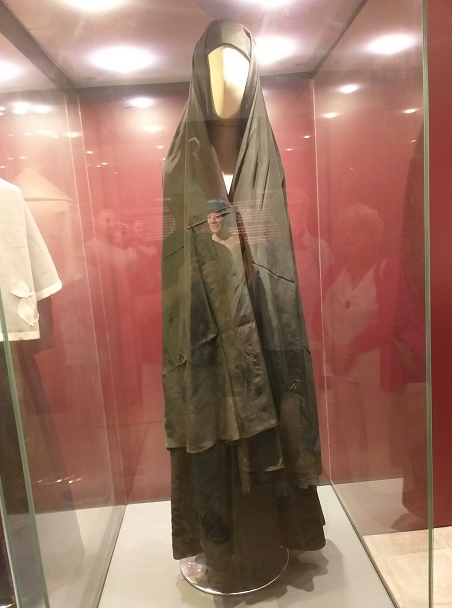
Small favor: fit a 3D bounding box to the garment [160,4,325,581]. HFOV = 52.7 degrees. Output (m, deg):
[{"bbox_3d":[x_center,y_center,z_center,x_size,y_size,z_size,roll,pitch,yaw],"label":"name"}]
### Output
[{"bbox_3d":[0.023,0.045,1.462,0.530,1.720,0.430,-4,8,2],"label":"garment"}]

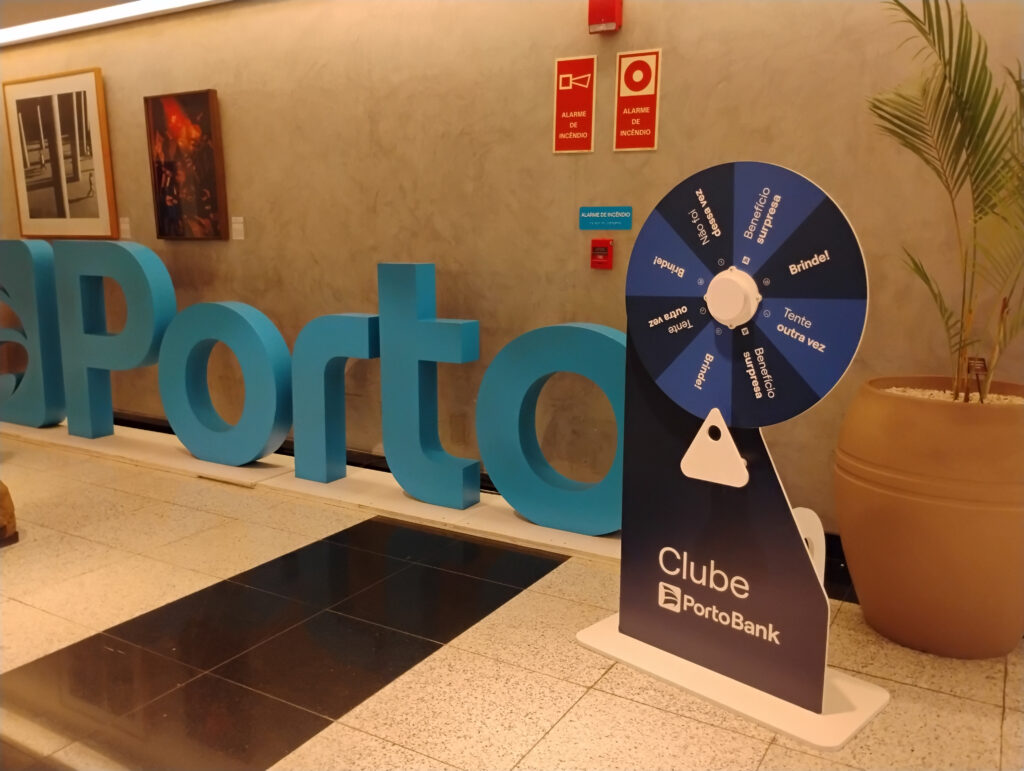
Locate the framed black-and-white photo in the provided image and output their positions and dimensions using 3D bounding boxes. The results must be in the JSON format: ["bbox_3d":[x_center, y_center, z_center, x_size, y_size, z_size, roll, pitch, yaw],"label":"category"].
[{"bbox_3d":[-3.035,-1.520,5.567,1.040,1.050,0.036,6,11,30],"label":"framed black-and-white photo"}]

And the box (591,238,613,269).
[{"bbox_3d":[0.400,-0.580,3.659,0.080,0.126,0.050,6,11,30],"label":"box"}]

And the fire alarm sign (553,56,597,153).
[{"bbox_3d":[0.276,-1.234,3.653,0.201,0.404,0.008,6,11,30],"label":"fire alarm sign"}]

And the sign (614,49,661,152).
[{"bbox_3d":[0.529,-1.202,3.507,0.196,0.405,0.008,6,11,30],"label":"sign"}]

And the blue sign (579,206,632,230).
[{"bbox_3d":[0.411,-0.734,3.652,0.249,0.099,0.008,6,11,30],"label":"blue sign"}]

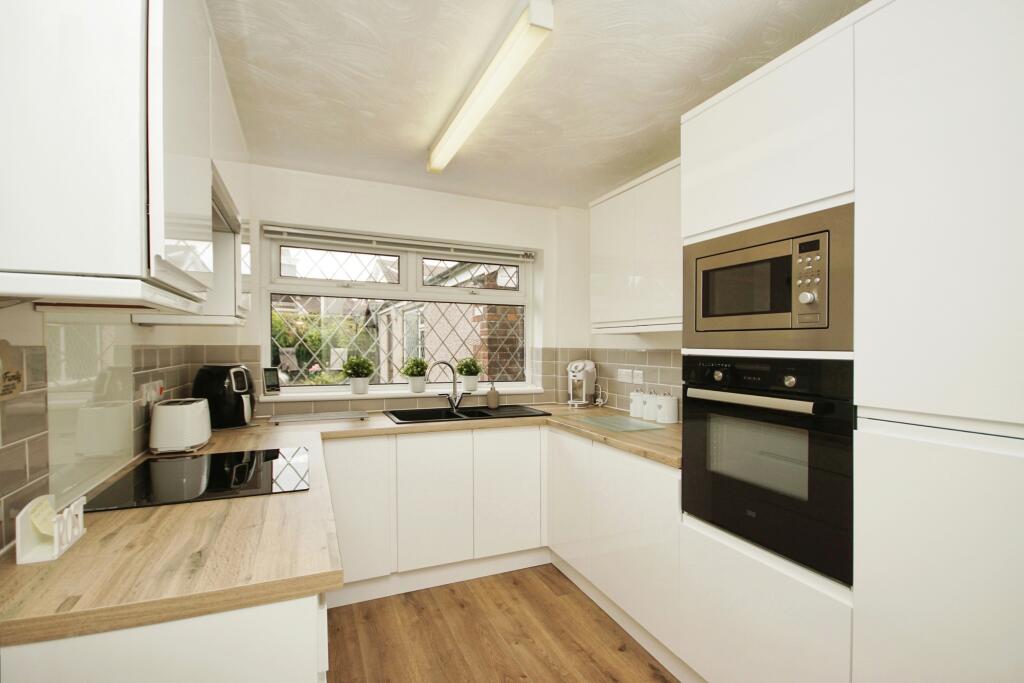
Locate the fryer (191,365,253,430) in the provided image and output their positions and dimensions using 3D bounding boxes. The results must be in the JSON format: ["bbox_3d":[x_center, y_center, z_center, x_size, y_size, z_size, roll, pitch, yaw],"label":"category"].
[{"bbox_3d":[-1.494,0.278,2.210,0.290,0.310,0.250,0,-1,20],"label":"fryer"}]

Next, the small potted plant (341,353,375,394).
[{"bbox_3d":[-1.000,0.216,2.790,0.200,0.260,0.200,1,-1,-23],"label":"small potted plant"}]

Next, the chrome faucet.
[{"bbox_3d":[-0.424,0.295,2.770,0.270,0.330,0.100,1,-1,-28],"label":"chrome faucet"}]

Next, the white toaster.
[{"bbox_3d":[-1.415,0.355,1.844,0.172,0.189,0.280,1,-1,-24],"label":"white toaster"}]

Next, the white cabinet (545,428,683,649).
[{"bbox_3d":[0.703,0.898,2.286,0.570,0.737,1.072,1,-1,-24],"label":"white cabinet"}]

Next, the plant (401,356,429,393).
[{"bbox_3d":[-0.692,0.231,3.015,0.180,0.248,0.180,1,-1,-24],"label":"plant"}]

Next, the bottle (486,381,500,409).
[{"bbox_3d":[-0.136,0.387,3.112,0.085,0.203,0.090,1,-1,24],"label":"bottle"}]

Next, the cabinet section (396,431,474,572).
[{"bbox_3d":[-0.535,0.881,2.633,0.429,0.735,0.570,1,-1,-24],"label":"cabinet section"}]

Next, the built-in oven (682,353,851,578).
[{"bbox_3d":[1.031,0.362,1.517,0.570,0.608,0.582,1,-1,-24],"label":"built-in oven"}]

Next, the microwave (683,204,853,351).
[{"bbox_3d":[0.955,-0.167,1.455,0.400,0.390,0.585,1,-1,-24],"label":"microwave"}]

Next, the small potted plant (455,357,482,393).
[{"bbox_3d":[-0.324,0.241,3.177,0.185,0.250,0.185,1,-1,-24],"label":"small potted plant"}]

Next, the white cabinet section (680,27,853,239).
[{"bbox_3d":[1.045,-0.618,1.510,0.560,0.450,0.590,1,-1,-24],"label":"white cabinet section"}]

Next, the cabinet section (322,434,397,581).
[{"bbox_3d":[-0.885,0.854,2.430,0.380,0.720,0.560,1,-1,-23],"label":"cabinet section"}]

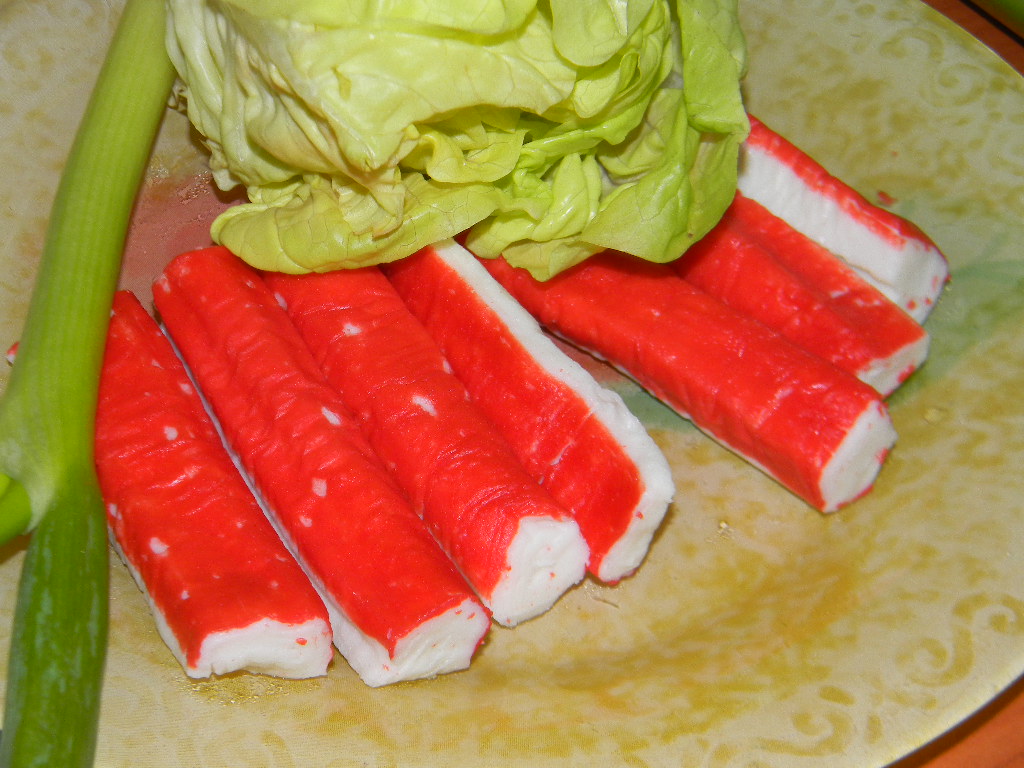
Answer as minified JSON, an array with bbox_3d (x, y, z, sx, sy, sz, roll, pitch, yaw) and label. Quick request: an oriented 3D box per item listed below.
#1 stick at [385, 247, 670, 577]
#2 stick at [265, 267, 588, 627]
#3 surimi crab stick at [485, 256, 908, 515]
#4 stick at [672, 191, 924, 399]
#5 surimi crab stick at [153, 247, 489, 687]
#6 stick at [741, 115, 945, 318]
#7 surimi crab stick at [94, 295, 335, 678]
[{"bbox_3d":[-0.005,-0.003,0.422,0.017,0.013,0.088,-23,52,-24],"label":"stick"},{"bbox_3d":[-0.020,0.002,0.415,0.018,0.014,0.088,-23,52,-24],"label":"stick"},{"bbox_3d":[0.026,-0.010,0.430,0.088,0.013,0.018,36,54,27],"label":"surimi crab stick"},{"bbox_3d":[0.035,-0.025,0.447,0.088,0.013,0.019,37,54,28],"label":"stick"},{"bbox_3d":[-0.035,0.013,0.405,0.018,0.013,0.088,-20,51,-22],"label":"surimi crab stick"},{"bbox_3d":[0.042,-0.041,0.461,0.088,0.015,0.013,36,54,27],"label":"stick"},{"bbox_3d":[-0.057,0.016,0.400,0.019,0.013,0.079,-19,50,-21],"label":"surimi crab stick"}]

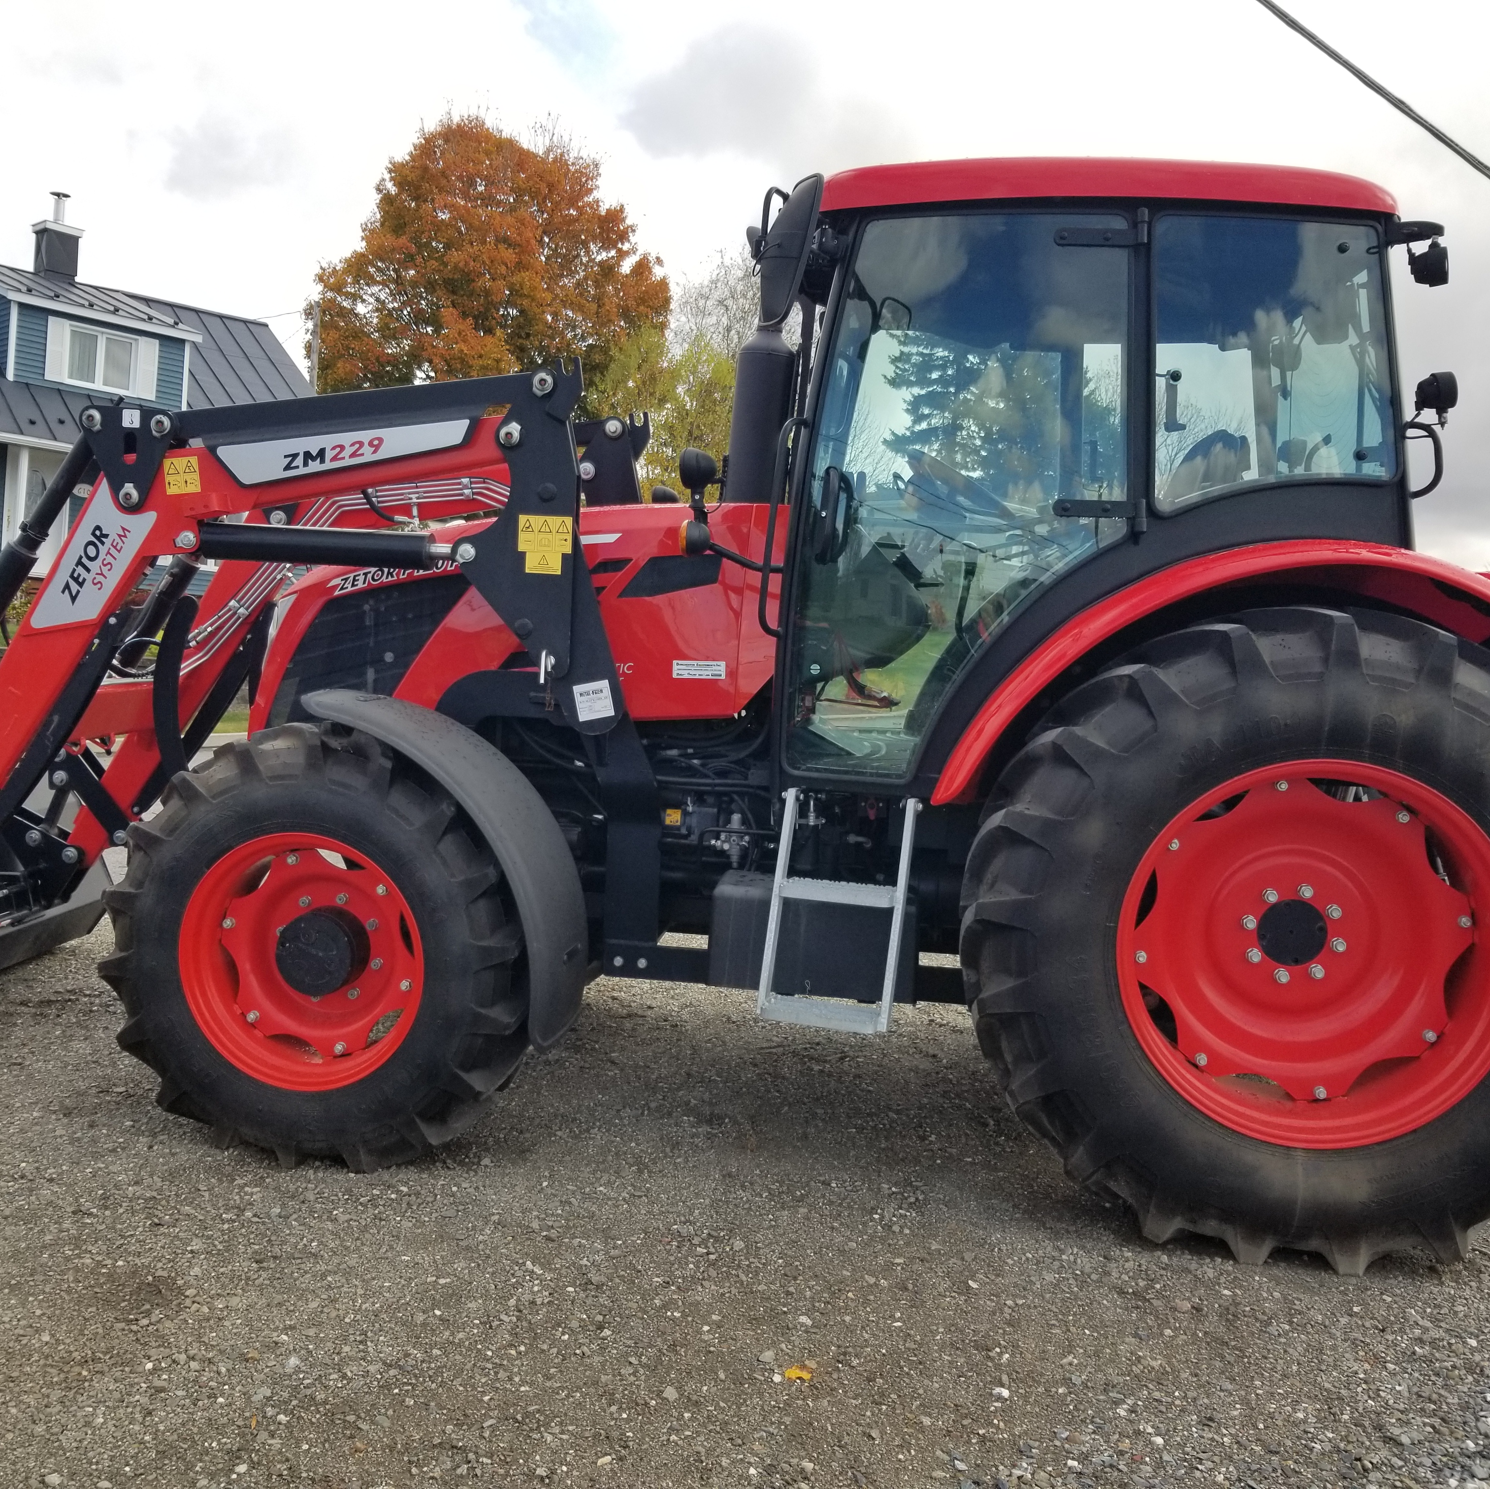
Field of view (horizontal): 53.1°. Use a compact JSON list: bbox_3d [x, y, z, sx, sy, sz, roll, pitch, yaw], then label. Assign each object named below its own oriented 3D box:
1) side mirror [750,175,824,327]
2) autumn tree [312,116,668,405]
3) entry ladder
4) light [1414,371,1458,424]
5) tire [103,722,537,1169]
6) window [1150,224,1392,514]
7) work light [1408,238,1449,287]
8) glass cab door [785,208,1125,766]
[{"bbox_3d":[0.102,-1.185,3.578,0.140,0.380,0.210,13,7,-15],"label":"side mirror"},{"bbox_3d":[-7.150,-9.958,42.276,10.000,15.430,10.000,5,4,0],"label":"autumn tree"},{"bbox_3d":[0.226,0.425,3.772,0.380,0.610,0.200,4,5,9],"label":"entry ladder"},{"bbox_3d":[1.679,-0.842,3.620,0.110,0.125,0.110,4,5,9],"label":"light"},{"bbox_3d":[-1.086,0.527,3.860,1.180,1.170,0.340,4,5,9],"label":"tire"},{"bbox_3d":[1.272,-0.915,3.587,0.600,0.730,0.090,4,5,9],"label":"window"},{"bbox_3d":[1.658,-1.171,3.618,0.100,0.115,0.105,4,5,9],"label":"work light"},{"bbox_3d":[0.529,-0.614,3.706,0.800,1.440,0.130,4,5,9],"label":"glass cab door"}]

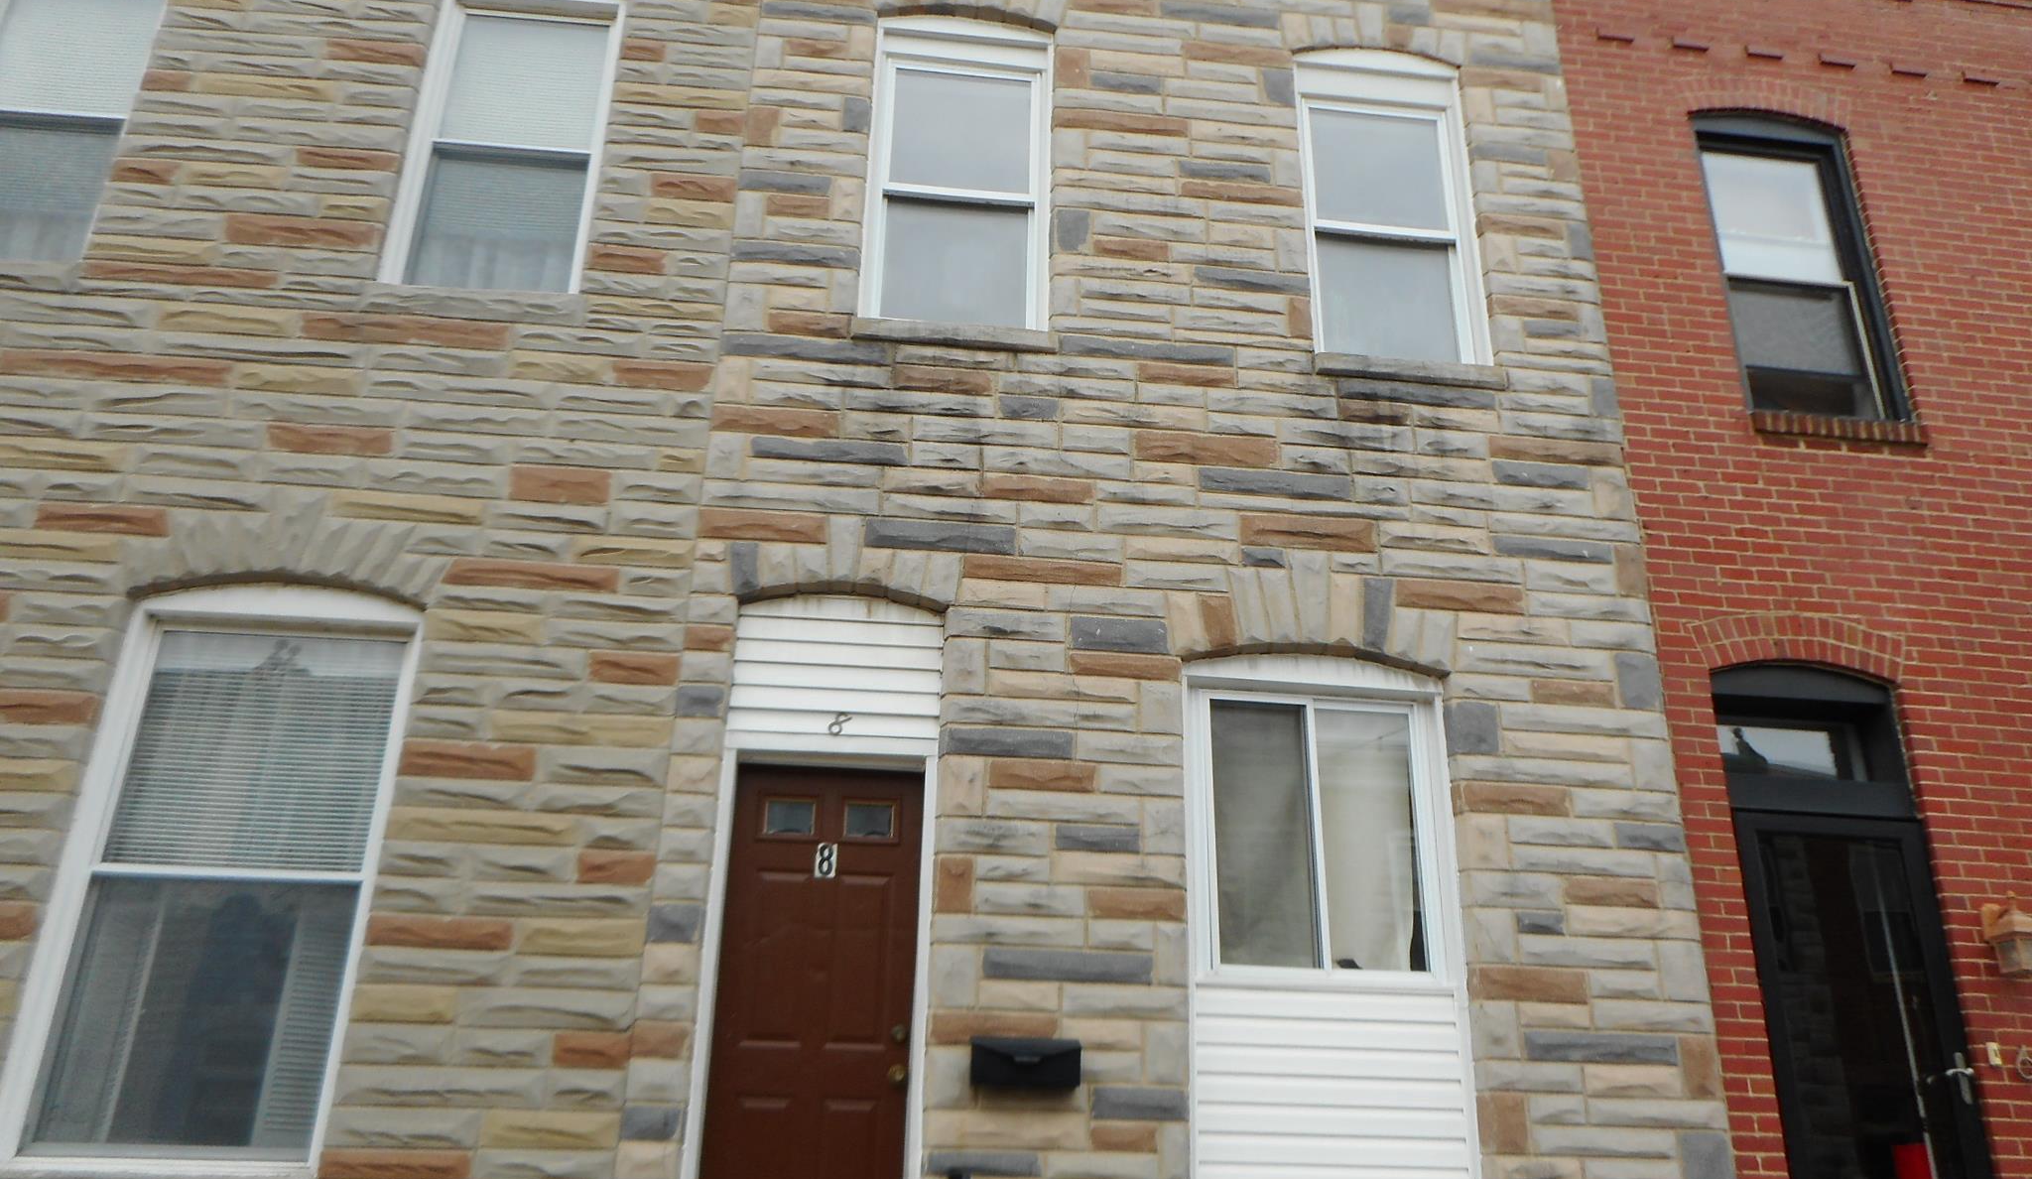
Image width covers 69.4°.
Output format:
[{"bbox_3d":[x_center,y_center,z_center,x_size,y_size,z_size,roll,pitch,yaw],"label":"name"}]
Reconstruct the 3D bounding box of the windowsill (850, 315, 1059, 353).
[{"bbox_3d":[-0.291,-1.133,6.747,0.926,0.101,0.140,3,-22,-5],"label":"windowsill"}]

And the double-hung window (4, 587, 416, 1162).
[{"bbox_3d":[-2.926,1.012,5.504,1.070,2.168,0.130,3,-22,-5],"label":"double-hung window"}]

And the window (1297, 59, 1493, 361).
[{"bbox_3d":[1.853,-1.913,7.359,0.875,1.875,0.130,3,-22,-5],"label":"window"}]

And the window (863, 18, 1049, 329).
[{"bbox_3d":[-0.276,-2.045,7.210,0.885,1.843,0.130,3,-22,-5],"label":"window"}]

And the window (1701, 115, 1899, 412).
[{"bbox_3d":[3.928,-1.623,7.482,0.857,1.810,0.150,3,-22,-5],"label":"window"}]

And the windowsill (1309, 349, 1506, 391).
[{"bbox_3d":[1.786,-0.973,6.688,0.892,0.091,0.120,3,-22,-5],"label":"windowsill"}]

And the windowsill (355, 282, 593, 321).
[{"bbox_3d":[-2.365,-1.233,6.393,0.957,0.127,0.110,3,-22,-5],"label":"windowsill"}]

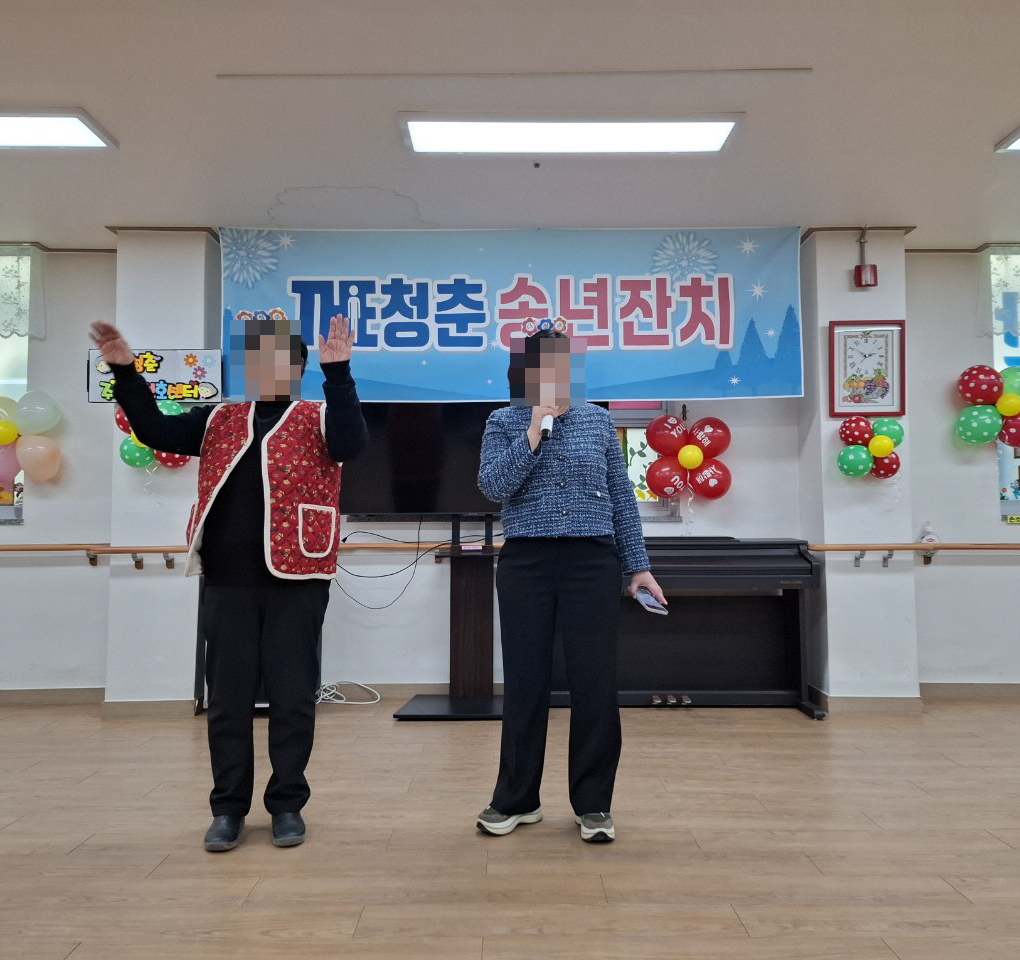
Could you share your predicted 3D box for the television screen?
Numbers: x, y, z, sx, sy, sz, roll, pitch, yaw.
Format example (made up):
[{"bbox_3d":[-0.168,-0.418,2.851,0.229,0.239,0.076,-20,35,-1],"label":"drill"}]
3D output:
[{"bbox_3d":[-0.202,-0.230,4.542,1.455,0.835,0.060,0,-3,0],"label":"television screen"}]

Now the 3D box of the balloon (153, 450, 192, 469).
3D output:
[{"bbox_3d":[-1.666,-0.146,4.205,0.185,0.180,0.170,0,-3,0],"label":"balloon"}]

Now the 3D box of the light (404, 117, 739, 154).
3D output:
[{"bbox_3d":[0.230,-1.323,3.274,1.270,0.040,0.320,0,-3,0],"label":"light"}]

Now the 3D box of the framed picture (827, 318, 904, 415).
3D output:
[{"bbox_3d":[1.803,-0.561,4.307,0.385,0.485,0.035,0,-4,0],"label":"framed picture"}]

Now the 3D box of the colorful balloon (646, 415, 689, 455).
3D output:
[{"bbox_3d":[0.849,-0.239,4.571,0.235,0.220,0.220,0,-3,0],"label":"colorful balloon"}]

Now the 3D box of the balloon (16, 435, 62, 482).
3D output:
[{"bbox_3d":[-2.539,-0.116,4.590,0.225,0.250,0.230,0,-3,0],"label":"balloon"}]

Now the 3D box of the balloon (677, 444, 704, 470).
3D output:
[{"bbox_3d":[0.950,-0.119,4.463,0.128,0.125,0.128,0,-4,0],"label":"balloon"}]

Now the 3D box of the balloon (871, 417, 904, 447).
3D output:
[{"bbox_3d":[1.898,-0.234,4.276,0.158,0.158,0.158,0,-3,0],"label":"balloon"}]

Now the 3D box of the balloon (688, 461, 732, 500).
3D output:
[{"bbox_3d":[1.071,-0.003,4.542,0.220,0.215,0.220,0,-4,0],"label":"balloon"}]

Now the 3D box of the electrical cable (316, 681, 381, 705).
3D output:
[{"bbox_3d":[-0.858,1.132,4.517,0.360,0.100,0.170,0,-4,0],"label":"electrical cable"}]

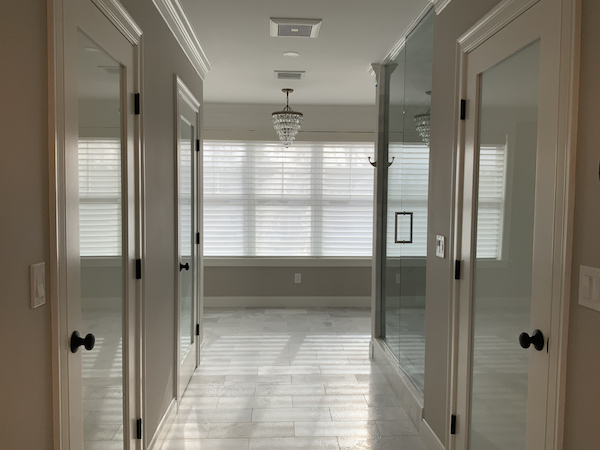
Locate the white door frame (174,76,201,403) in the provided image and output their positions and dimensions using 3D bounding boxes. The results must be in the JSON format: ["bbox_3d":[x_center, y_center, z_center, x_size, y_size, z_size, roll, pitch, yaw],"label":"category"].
[{"bbox_3d":[-0.854,0.116,3.661,0.110,2.148,0.948,1,3,-3],"label":"white door frame"}]

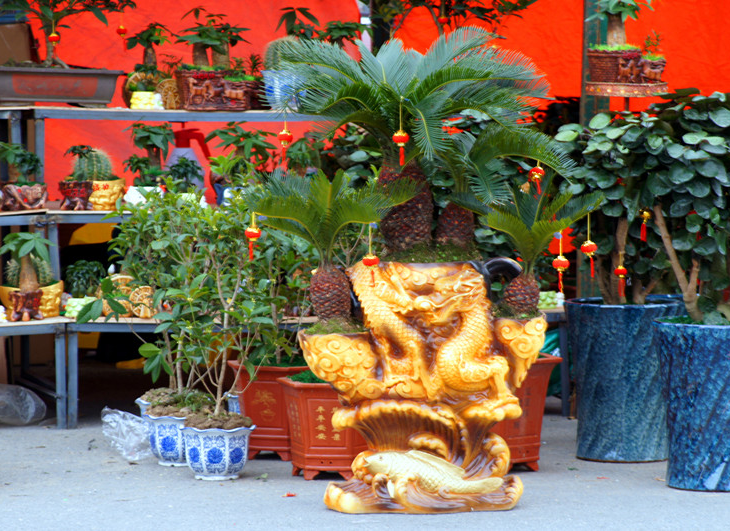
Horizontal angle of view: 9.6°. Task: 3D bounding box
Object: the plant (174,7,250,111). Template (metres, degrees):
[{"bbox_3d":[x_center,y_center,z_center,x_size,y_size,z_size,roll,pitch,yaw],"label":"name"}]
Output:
[{"bbox_3d":[-0.562,-0.756,15.850,0.280,0.375,0.210,0,4,0],"label":"plant"}]

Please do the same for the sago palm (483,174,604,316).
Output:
[{"bbox_3d":[0.561,-0.066,13.600,0.380,0.425,0.360,0,4,0],"label":"sago palm"}]

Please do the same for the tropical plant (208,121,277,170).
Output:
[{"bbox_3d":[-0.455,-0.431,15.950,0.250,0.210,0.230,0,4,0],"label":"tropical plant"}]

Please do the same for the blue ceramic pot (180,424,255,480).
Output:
[{"bbox_3d":[-0.473,0.601,13.900,0.245,0.168,0.245,0,4,0],"label":"blue ceramic pot"}]

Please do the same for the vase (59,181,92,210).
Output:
[{"bbox_3d":[-1.049,-0.254,15.720,0.127,0.103,0.122,0,4,0],"label":"vase"}]

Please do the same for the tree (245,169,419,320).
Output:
[{"bbox_3d":[-0.100,-0.065,13.350,0.535,0.455,0.470,0,4,0],"label":"tree"}]

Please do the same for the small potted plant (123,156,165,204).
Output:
[{"bbox_3d":[-0.811,-0.315,15.850,0.160,0.180,0.135,0,4,0],"label":"small potted plant"}]

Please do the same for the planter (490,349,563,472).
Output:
[{"bbox_3d":[0.448,0.491,14.300,0.410,0.355,0.370,1,4,8],"label":"planter"}]

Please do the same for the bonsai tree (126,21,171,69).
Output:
[{"bbox_3d":[-0.805,-0.822,16.100,0.170,0.165,0.155,0,4,0],"label":"bonsai tree"}]

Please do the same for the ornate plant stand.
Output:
[{"bbox_3d":[0.174,0.364,13.120,0.745,0.745,0.400,0,4,-5],"label":"ornate plant stand"}]

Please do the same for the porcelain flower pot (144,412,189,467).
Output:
[{"bbox_3d":[-0.618,0.580,14.420,0.245,0.175,0.245,0,4,0],"label":"porcelain flower pot"}]

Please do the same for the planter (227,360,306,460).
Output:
[{"bbox_3d":[-0.269,0.491,14.650,0.395,0.332,0.355,1,4,10],"label":"planter"}]

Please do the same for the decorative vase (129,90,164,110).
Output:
[{"bbox_3d":[-0.799,-0.604,15.830,0.122,0.068,0.095,0,4,0],"label":"decorative vase"}]

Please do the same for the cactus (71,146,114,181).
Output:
[{"bbox_3d":[-0.998,-0.372,15.850,0.150,0.130,0.150,0,4,0],"label":"cactus"}]

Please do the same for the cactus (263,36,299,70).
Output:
[{"bbox_3d":[-0.305,-0.779,15.900,0.132,0.130,0.132,0,4,0],"label":"cactus"}]

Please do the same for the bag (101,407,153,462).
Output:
[{"bbox_3d":[-0.796,0.566,14.500,0.190,0.165,0.180,0,4,0],"label":"bag"}]

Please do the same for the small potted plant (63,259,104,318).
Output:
[{"bbox_3d":[-1.015,0.083,15.600,0.145,0.210,0.130,0,4,0],"label":"small potted plant"}]

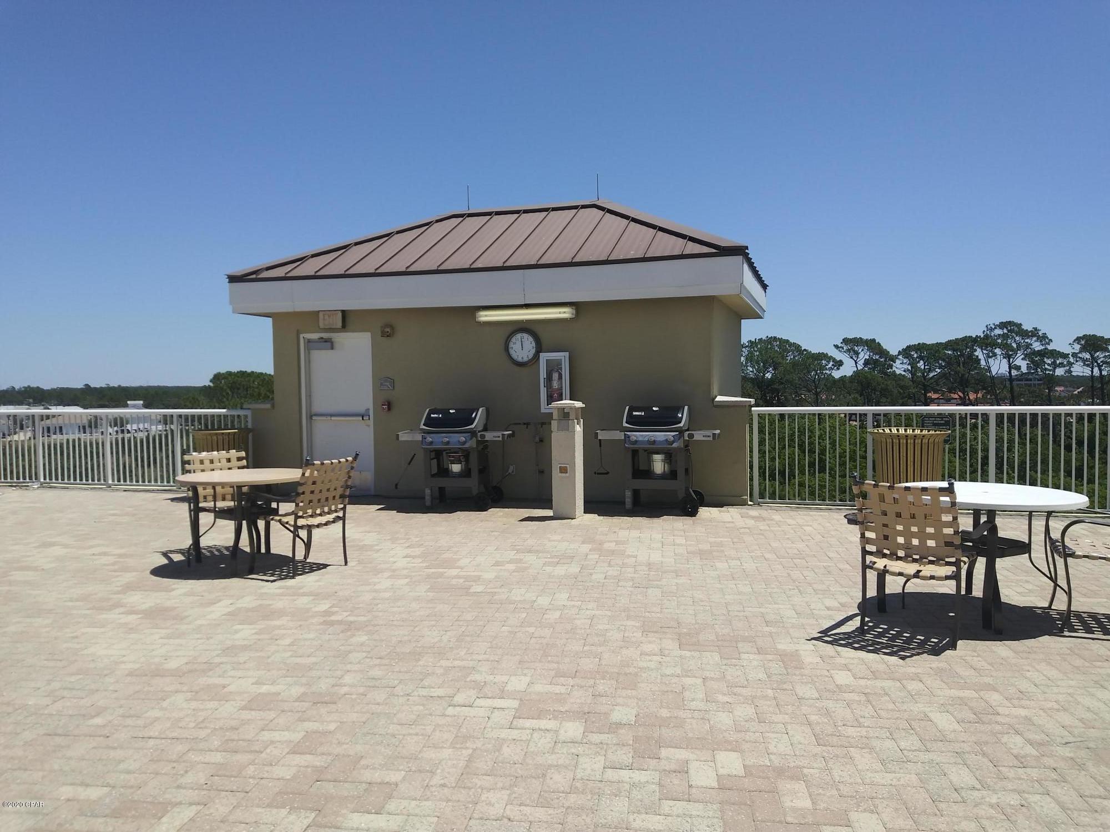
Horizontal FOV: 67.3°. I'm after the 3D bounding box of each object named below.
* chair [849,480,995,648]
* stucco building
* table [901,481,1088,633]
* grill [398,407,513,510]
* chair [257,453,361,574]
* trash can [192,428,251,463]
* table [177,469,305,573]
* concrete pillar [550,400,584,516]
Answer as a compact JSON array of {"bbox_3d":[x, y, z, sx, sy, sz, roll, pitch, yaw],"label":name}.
[{"bbox_3d":[2.052,0.768,4.671,0.600,0.905,0.630,2,4,43],"label":"chair"},{"bbox_3d":[-0.455,-0.988,11.808,6.450,3.840,4.350,0,3,17],"label":"stucco building"},{"bbox_3d":[2.613,0.830,5.045,1.030,0.730,1.030,0,3,17],"label":"table"},{"bbox_3d":[-1.107,0.473,9.723,1.310,1.130,0.680,0,3,16],"label":"grill"},{"bbox_3d":[-1.974,0.745,6.489,0.620,0.905,0.590,1,3,31],"label":"chair"},{"bbox_3d":[-4.292,0.603,10.756,0.810,0.870,0.810,0,3,17],"label":"trash can"},{"bbox_3d":[-2.453,0.832,6.673,1.030,0.730,1.030,0,3,17],"label":"table"},{"bbox_3d":[0.134,0.454,8.742,0.310,1.220,0.310,0,3,19],"label":"concrete pillar"}]

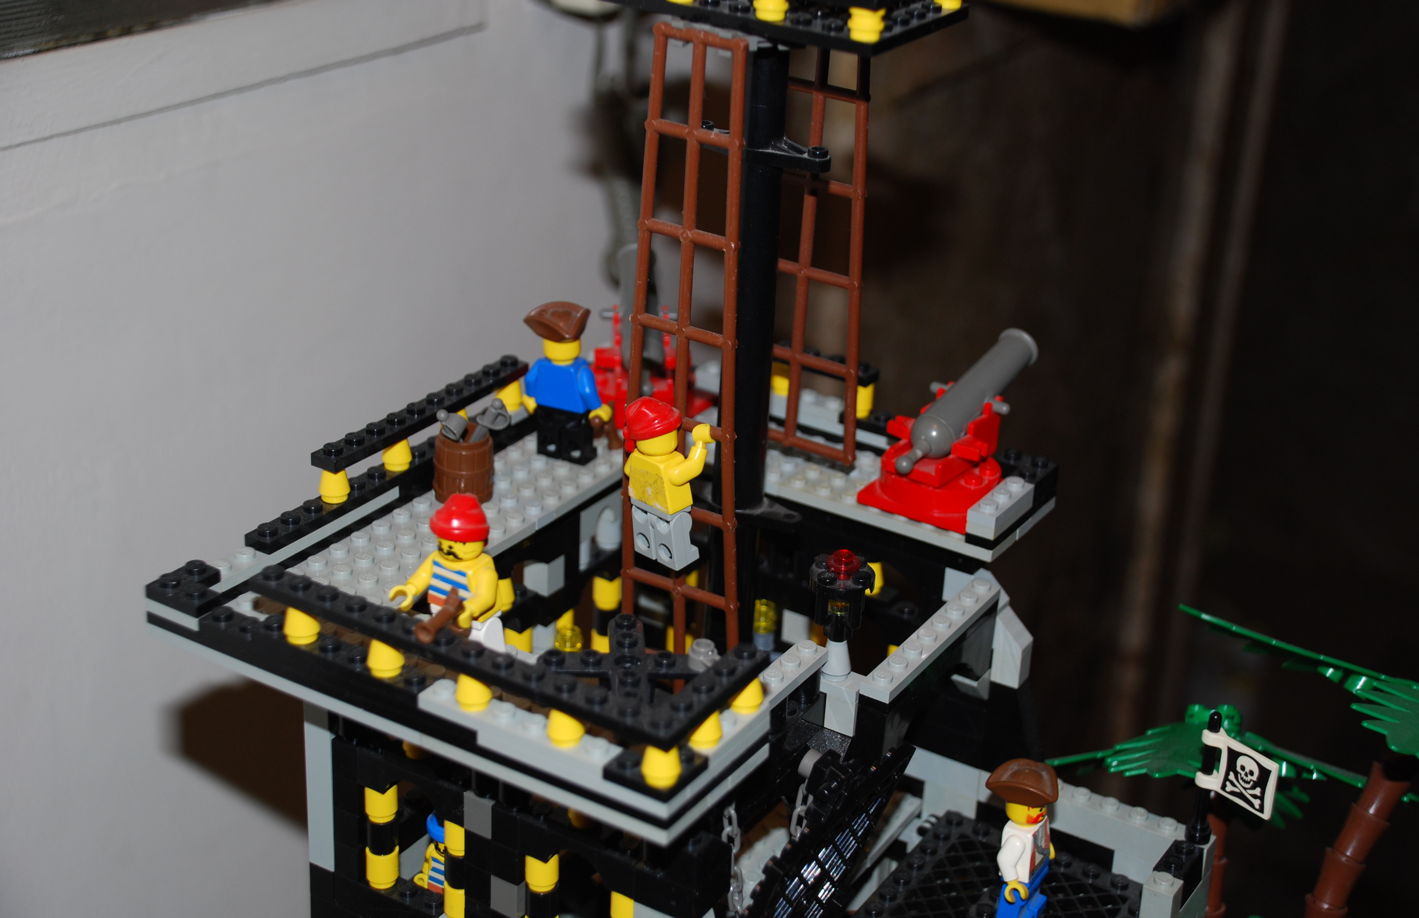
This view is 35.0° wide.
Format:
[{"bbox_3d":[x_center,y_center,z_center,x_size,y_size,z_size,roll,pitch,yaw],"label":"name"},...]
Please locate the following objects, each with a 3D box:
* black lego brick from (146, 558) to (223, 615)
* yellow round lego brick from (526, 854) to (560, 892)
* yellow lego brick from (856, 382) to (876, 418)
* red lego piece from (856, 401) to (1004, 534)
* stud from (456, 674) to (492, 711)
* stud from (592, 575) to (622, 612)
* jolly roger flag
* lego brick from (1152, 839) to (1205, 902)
[{"bbox_3d":[-0.120,0.030,0.527,0.016,0.005,0.016,17,29,28],"label":"black lego brick"},{"bbox_3d":[-0.039,0.095,0.523,0.008,0.011,0.008,2,25,-1],"label":"yellow round lego brick"},{"bbox_3d":[0.042,-0.017,0.624,0.008,0.010,0.008,17,29,28],"label":"yellow lego brick"},{"bbox_3d":[0.062,-0.003,0.590,0.032,0.029,0.032,17,29,28],"label":"red lego piece"},{"bbox_3d":[-0.050,0.048,0.479,0.008,0.011,0.008,2,25,-1],"label":"stud"},{"bbox_3d":[-0.029,0.037,0.632,0.008,0.010,0.008,2,25,-1],"label":"stud"},{"bbox_3d":[0.131,0.078,0.560,0.004,0.016,0.024,-16,31,-33],"label":"jolly roger flag"},{"bbox_3d":[0.119,0.105,0.571,0.008,0.011,0.016,17,29,28],"label":"lego brick"}]

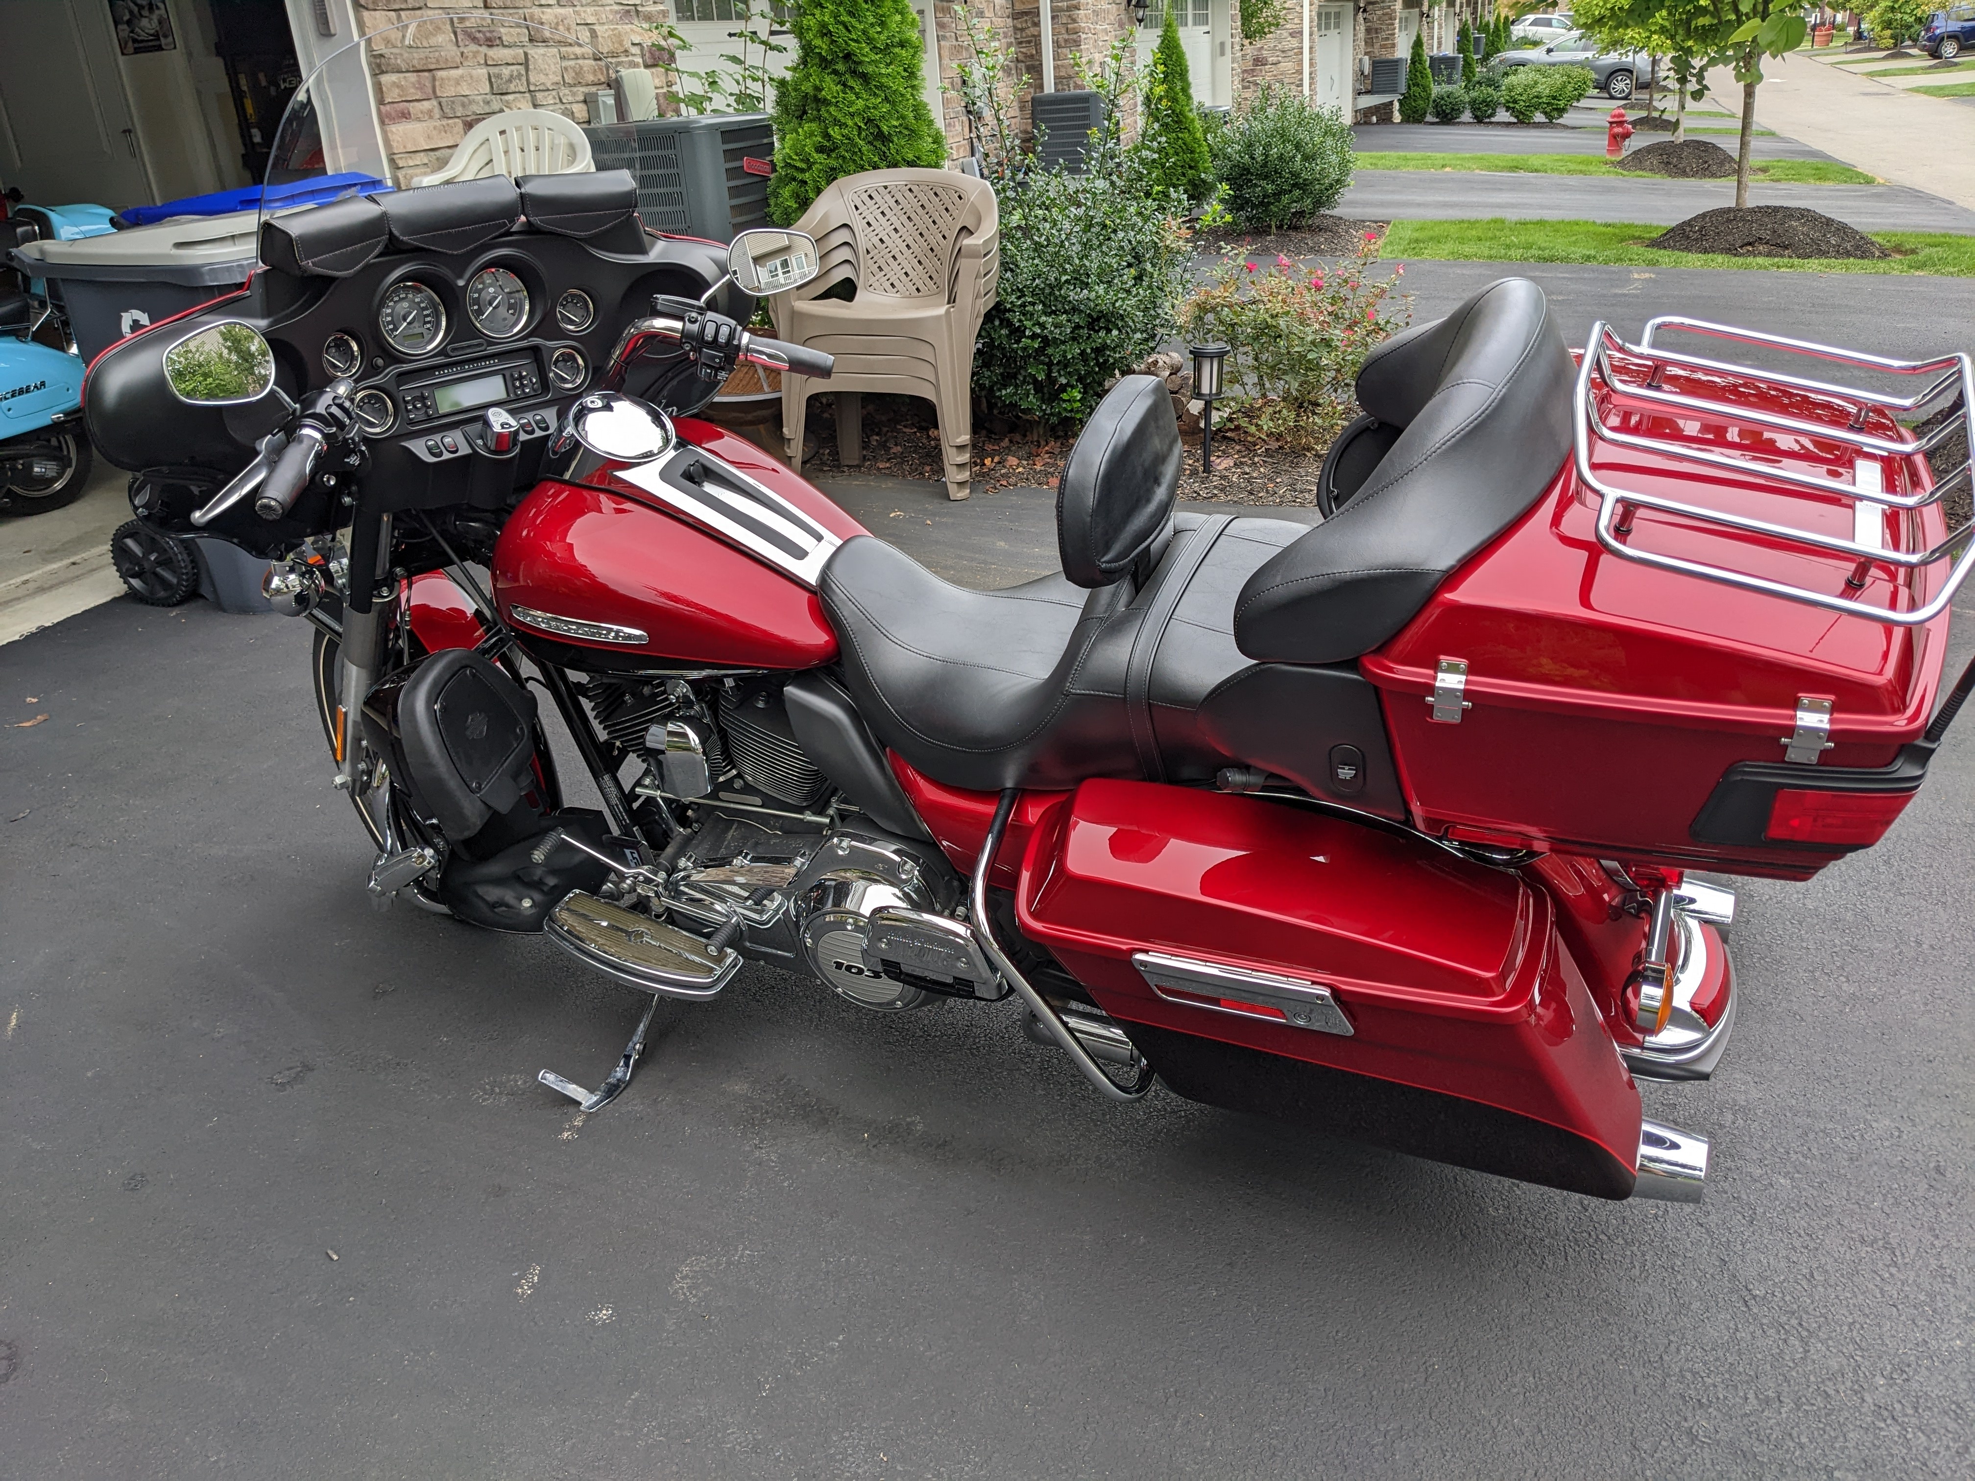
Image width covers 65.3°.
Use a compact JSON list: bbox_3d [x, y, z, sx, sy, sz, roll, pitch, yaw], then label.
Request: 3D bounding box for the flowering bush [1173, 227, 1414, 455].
[{"bbox_3d":[1.166,-1.515,5.850,0.880,0.820,0.850,-5,22,0],"label":"flowering bush"}]

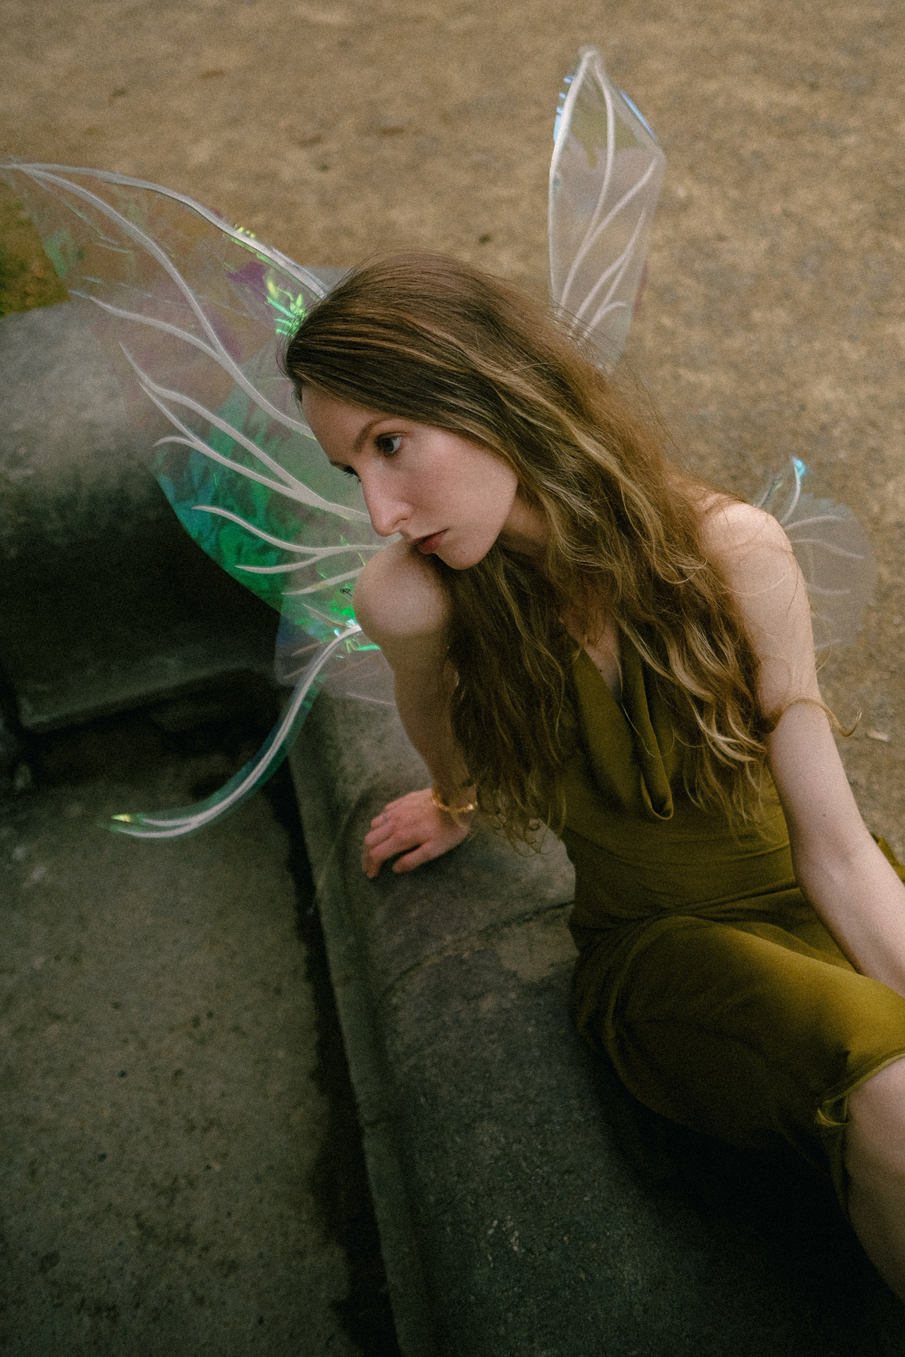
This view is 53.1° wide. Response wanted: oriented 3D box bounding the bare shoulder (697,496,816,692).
[{"bbox_3d":[0.298,-0.083,0.885,0.120,0.190,0.120,-23,19,-22],"label":"bare shoulder"}]

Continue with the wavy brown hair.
[{"bbox_3d":[0.088,-0.108,0.838,0.350,0.520,0.360,19,37,40],"label":"wavy brown hair"}]

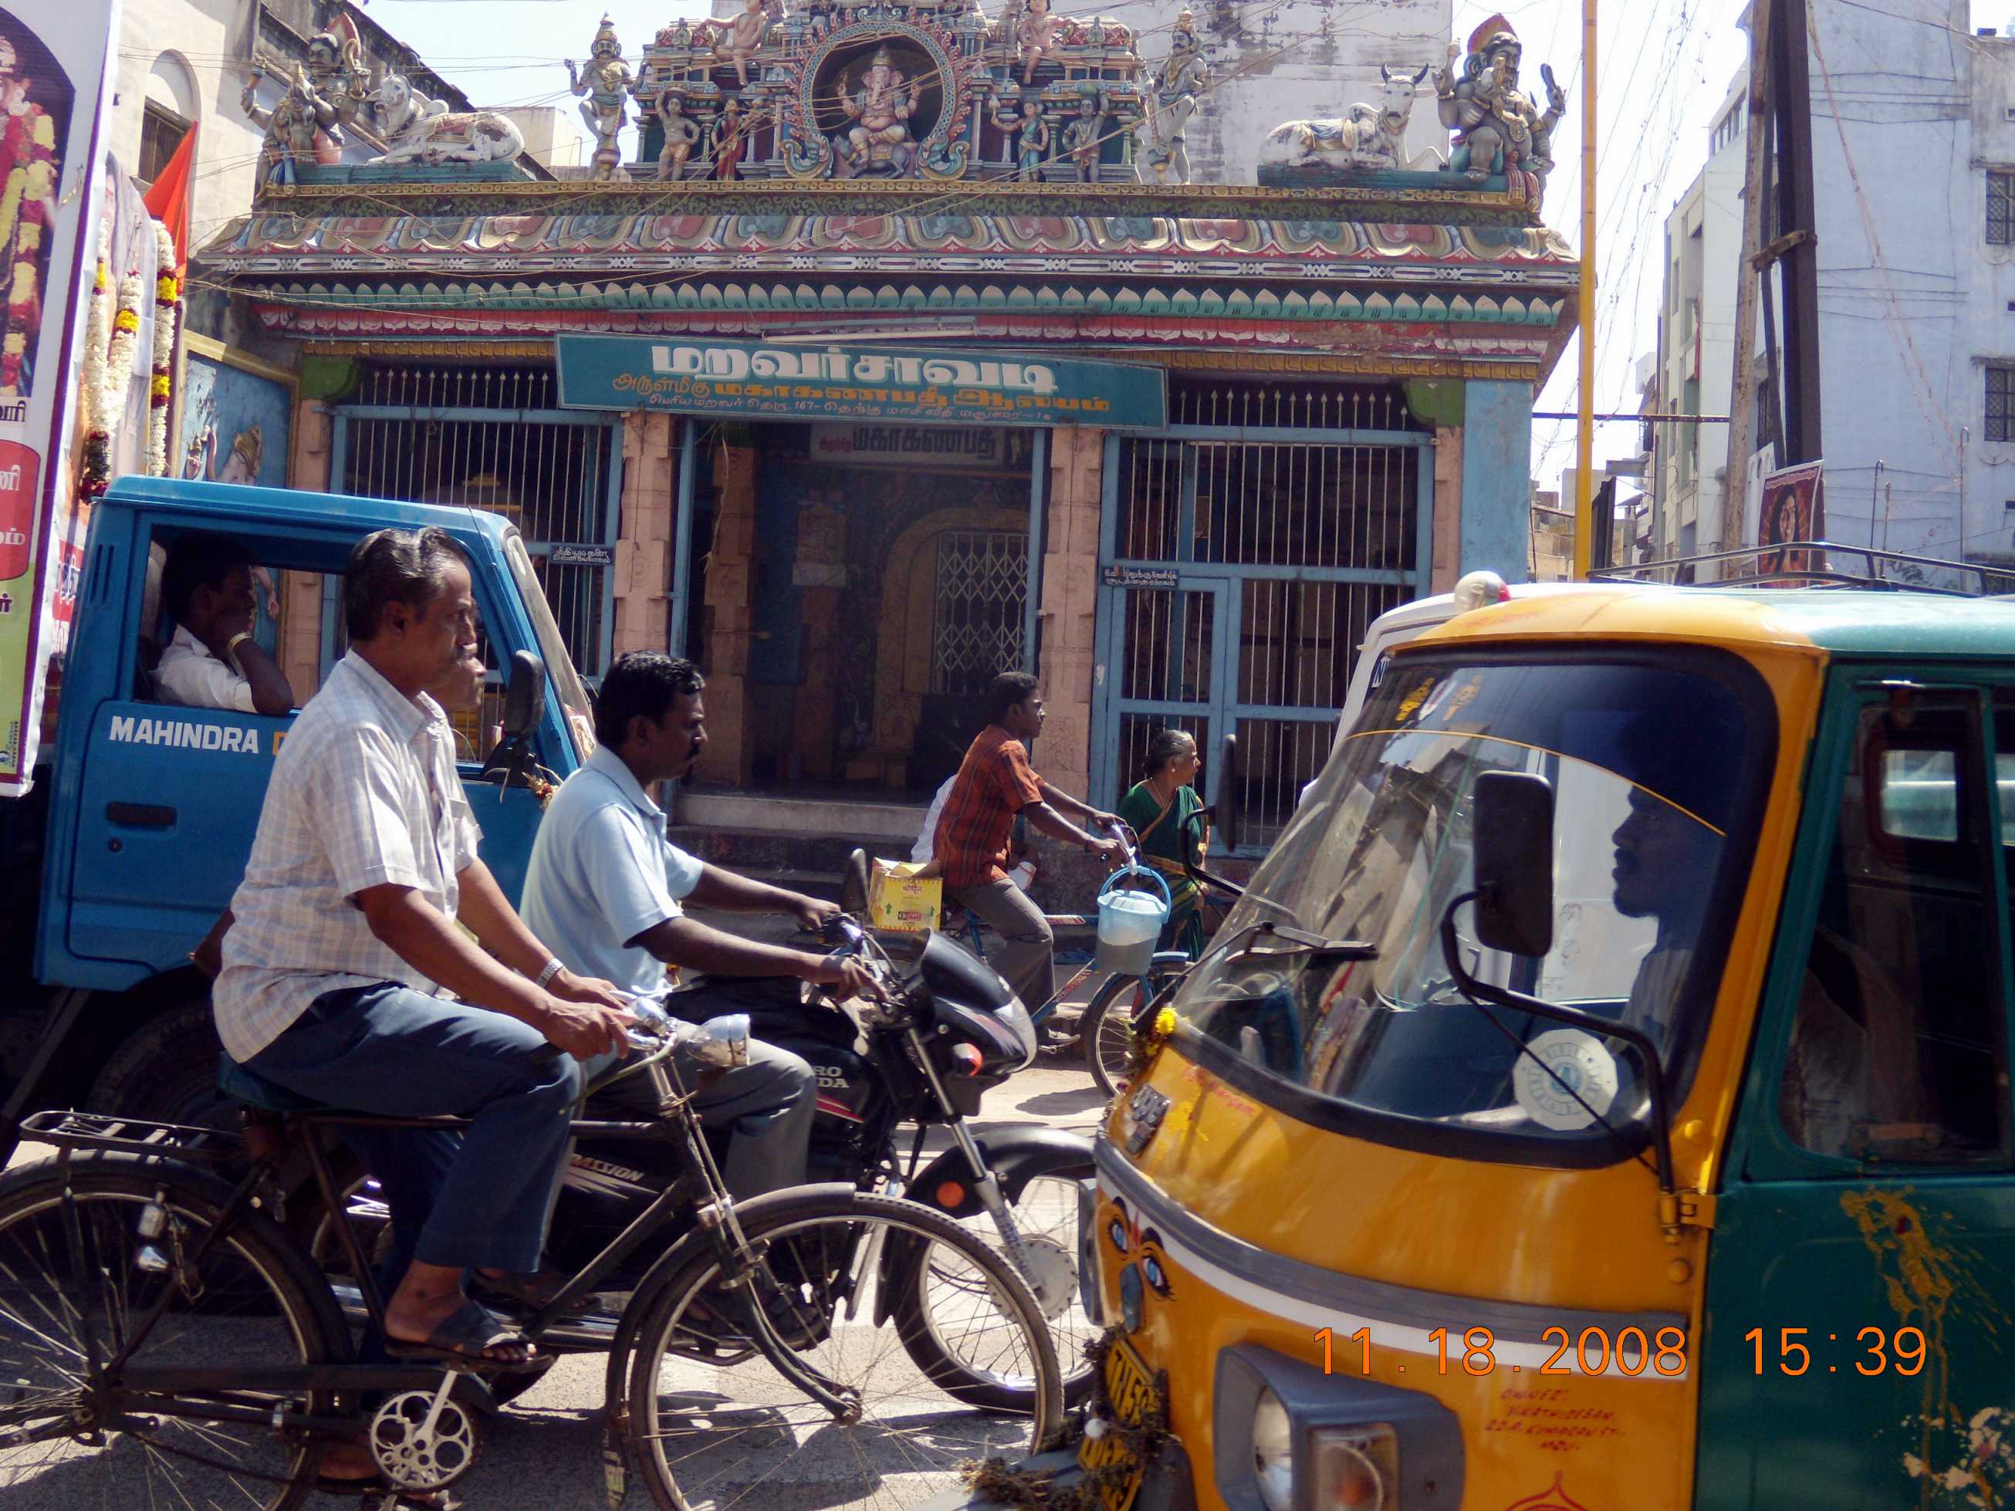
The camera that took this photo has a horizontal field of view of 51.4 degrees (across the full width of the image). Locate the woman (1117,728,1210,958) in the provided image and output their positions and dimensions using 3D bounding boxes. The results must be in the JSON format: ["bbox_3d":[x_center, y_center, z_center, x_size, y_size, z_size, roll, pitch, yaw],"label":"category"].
[{"bbox_3d":[0.690,0.640,9.300,0.450,1.520,0.320,3,-1,-40],"label":"woman"}]

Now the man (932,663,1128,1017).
[{"bbox_3d":[0.075,0.420,8.280,0.800,1.450,0.500,3,-1,-14],"label":"man"}]

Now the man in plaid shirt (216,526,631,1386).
[{"bbox_3d":[-0.920,0.410,3.320,0.720,1.530,0.560,3,-1,-13],"label":"man in plaid shirt"}]

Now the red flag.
[{"bbox_3d":[-3.500,-2.320,8.750,0.240,0.680,0.120,3,-1,-10],"label":"red flag"}]

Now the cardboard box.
[{"bbox_3d":[-0.393,0.535,8.120,0.250,0.260,0.230,3,-1,-16],"label":"cardboard box"}]

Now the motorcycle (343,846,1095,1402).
[{"bbox_3d":[-0.600,0.800,4.340,1.950,1.130,0.750,3,-1,-10],"label":"motorcycle"}]

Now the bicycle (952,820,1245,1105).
[{"bbox_3d":[0.090,0.895,8.300,1.800,1.080,0.550,3,-1,-14],"label":"bicycle"}]

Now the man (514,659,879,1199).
[{"bbox_3d":[-0.630,0.430,4.340,0.770,1.300,0.580,3,-1,-9],"label":"man"}]

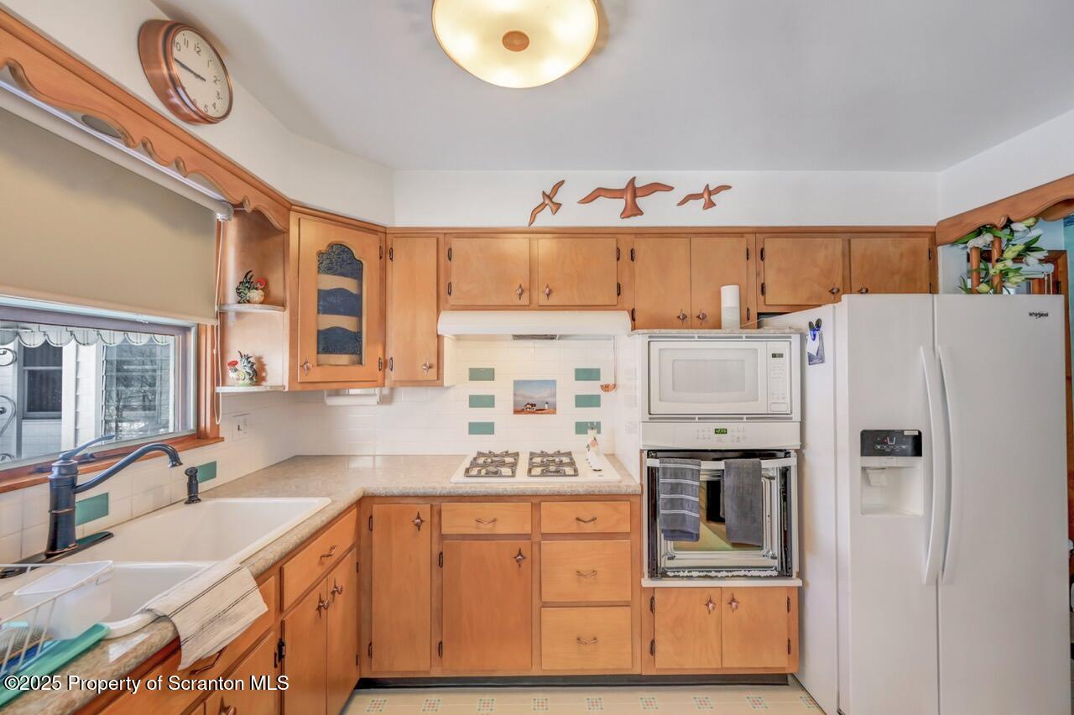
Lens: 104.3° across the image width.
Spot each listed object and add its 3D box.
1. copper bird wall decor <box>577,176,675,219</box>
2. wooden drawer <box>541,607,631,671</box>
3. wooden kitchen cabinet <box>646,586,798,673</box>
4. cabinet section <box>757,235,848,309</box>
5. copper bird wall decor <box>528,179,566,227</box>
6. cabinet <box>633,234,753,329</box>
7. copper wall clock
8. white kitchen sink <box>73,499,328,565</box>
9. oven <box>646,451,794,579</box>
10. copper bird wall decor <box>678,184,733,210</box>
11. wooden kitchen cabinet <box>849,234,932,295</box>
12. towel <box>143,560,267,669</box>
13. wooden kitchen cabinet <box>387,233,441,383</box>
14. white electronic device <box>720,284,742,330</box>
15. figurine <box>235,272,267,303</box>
[{"bbox_3d":[0.445,-0.795,2.095,0.485,0.210,0.035,0,-1,0],"label":"copper bird wall decor"},{"bbox_3d":[0.213,1.203,1.985,0.387,0.270,0.400,0,0,-1],"label":"wooden drawer"},{"bbox_3d":[0.776,1.157,2.063,0.654,0.368,0.600,0,-1,0],"label":"wooden kitchen cabinet"},{"bbox_3d":[1.323,-0.423,2.246,0.440,0.387,0.320,0,-1,0],"label":"cabinet section"},{"bbox_3d":[0.049,-0.763,2.070,0.181,0.231,0.028,0,0,-1],"label":"copper bird wall decor"},{"bbox_3d":[0.774,-0.372,2.240,0.600,0.485,0.330,0,0,-1],"label":"cabinet"},{"bbox_3d":[-0.966,-0.786,1.167,0.072,0.242,0.242,0,0,-1],"label":"copper wall clock"},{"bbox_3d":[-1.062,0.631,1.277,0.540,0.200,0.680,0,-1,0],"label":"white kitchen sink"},{"bbox_3d":[0.777,0.667,2.049,0.643,0.548,0.580,0,-1,0],"label":"oven"},{"bbox_3d":[0.831,-0.794,2.075,0.275,0.130,0.028,0,0,-1],"label":"copper bird wall decor"},{"bbox_3d":[1.755,-0.425,2.245,0.408,0.372,0.330,0,0,-1],"label":"wooden kitchen cabinet"},{"bbox_3d":[-0.800,0.617,1.000,0.160,0.150,0.290,0,0,-1],"label":"towel"},{"bbox_3d":[-0.608,-0.237,2.226,0.273,0.753,0.330,0,-1,0],"label":"wooden kitchen cabinet"},{"bbox_3d":[0.950,-0.235,2.050,0.084,0.232,0.084,0,0,0],"label":"white electronic device"},{"bbox_3d":[-1.162,-0.285,1.698,0.118,0.138,0.075,0,-1,14],"label":"figurine"}]

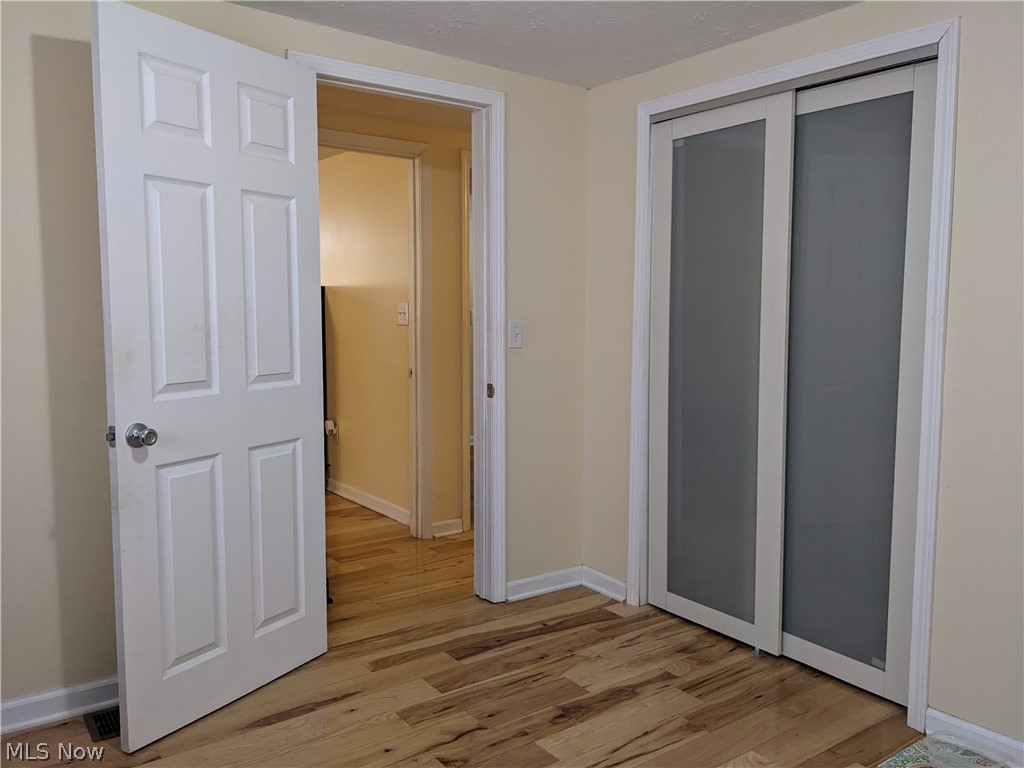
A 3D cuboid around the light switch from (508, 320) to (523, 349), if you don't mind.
[{"bbox_3d":[0.018,-0.203,3.311,0.070,0.113,0.015,-4,7,-35],"label":"light switch"}]

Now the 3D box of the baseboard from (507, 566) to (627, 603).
[{"bbox_3d":[0.240,0.891,3.395,0.415,0.084,0.312,-4,7,-35],"label":"baseboard"}]

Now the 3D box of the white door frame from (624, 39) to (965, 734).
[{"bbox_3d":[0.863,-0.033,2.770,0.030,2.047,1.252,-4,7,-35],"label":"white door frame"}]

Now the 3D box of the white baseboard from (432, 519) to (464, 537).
[{"bbox_3d":[-0.353,0.795,4.400,0.189,0.080,0.015,-4,7,-35],"label":"white baseboard"}]

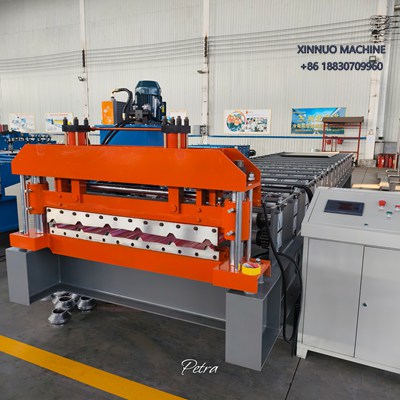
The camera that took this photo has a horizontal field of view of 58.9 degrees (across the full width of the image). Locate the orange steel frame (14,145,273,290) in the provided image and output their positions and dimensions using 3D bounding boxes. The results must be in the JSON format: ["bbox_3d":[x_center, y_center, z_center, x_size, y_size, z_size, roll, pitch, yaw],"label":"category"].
[{"bbox_3d":[-0.478,0.029,2.233,1.838,0.719,0.268,5,11,25],"label":"orange steel frame"}]

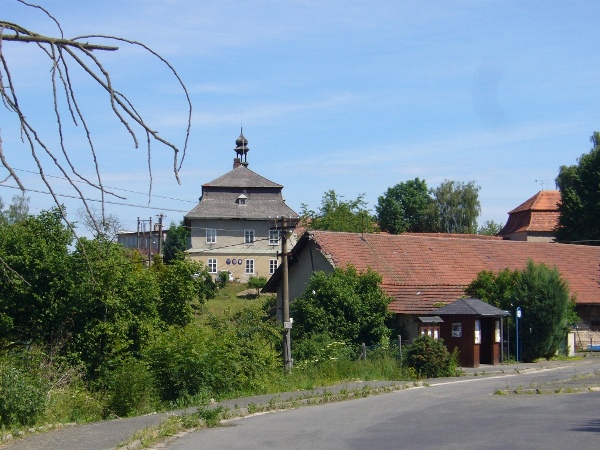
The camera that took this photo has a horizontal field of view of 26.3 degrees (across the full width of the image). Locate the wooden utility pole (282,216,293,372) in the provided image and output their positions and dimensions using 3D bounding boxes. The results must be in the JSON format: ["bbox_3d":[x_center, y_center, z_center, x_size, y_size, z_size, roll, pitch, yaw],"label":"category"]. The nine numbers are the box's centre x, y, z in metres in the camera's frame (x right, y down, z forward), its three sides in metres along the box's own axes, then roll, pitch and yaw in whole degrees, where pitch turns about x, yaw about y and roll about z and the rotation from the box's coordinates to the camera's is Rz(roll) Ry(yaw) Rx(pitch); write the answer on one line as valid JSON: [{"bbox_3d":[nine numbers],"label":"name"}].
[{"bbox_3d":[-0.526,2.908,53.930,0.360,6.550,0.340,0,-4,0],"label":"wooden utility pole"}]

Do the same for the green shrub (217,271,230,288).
[{"bbox_3d":[-7.392,5.290,123.938,1.350,1.790,1.400,0,-4,0],"label":"green shrub"}]

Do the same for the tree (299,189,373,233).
[{"bbox_3d":[3.280,1.486,112.179,6.470,9.400,6.000,0,-4,0],"label":"tree"}]

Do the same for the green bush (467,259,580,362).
[{"bbox_3d":[11.065,4.240,64.361,5.500,5.200,4.500,-1,-4,12],"label":"green bush"}]

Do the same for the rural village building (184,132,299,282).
[{"bbox_3d":[-6.962,-1.820,154.492,13.100,17.900,13.500,0,-4,-5],"label":"rural village building"}]

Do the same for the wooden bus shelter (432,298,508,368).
[{"bbox_3d":[7.777,4.900,58.425,2.350,3.080,4.400,-2,-5,25],"label":"wooden bus shelter"}]

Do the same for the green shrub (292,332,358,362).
[{"bbox_3d":[1.118,5.416,56.257,2.890,1.400,2.000,0,-4,0],"label":"green shrub"}]

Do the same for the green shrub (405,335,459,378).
[{"bbox_3d":[5.153,5.191,50.258,2.120,1.640,1.900,0,-4,0],"label":"green shrub"}]

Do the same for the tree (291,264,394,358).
[{"bbox_3d":[2.001,4.238,61.855,4.920,4.670,4.400,0,-4,0],"label":"tree"}]

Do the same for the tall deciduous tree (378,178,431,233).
[{"bbox_3d":[11.593,1.069,142.285,6.210,12.520,6.200,0,-4,0],"label":"tall deciduous tree"}]

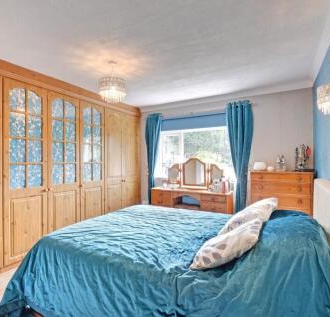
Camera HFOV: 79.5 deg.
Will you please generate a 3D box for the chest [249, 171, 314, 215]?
[{"bbox_3d":[1.643,0.728,2.820,0.725,1.095,0.430,-1,-1,31],"label":"chest"}]

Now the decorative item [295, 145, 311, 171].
[{"bbox_3d":[1.874,0.001,2.688,0.180,0.350,0.140,-1,-1,31],"label":"decorative item"}]

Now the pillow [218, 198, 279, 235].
[{"bbox_3d":[0.754,0.519,1.821,0.470,0.150,0.450,-39,-19,25],"label":"pillow"}]

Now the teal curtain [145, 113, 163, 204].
[{"bbox_3d":[-0.224,0.186,4.109,0.380,2.200,0.140,-1,-1,31],"label":"teal curtain"}]

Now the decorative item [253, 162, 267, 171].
[{"bbox_3d":[1.421,0.129,2.962,0.165,0.115,0.165,-1,-1,31],"label":"decorative item"}]

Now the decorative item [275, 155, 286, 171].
[{"bbox_3d":[1.649,0.070,2.824,0.125,0.220,0.125,-1,-1,31],"label":"decorative item"}]

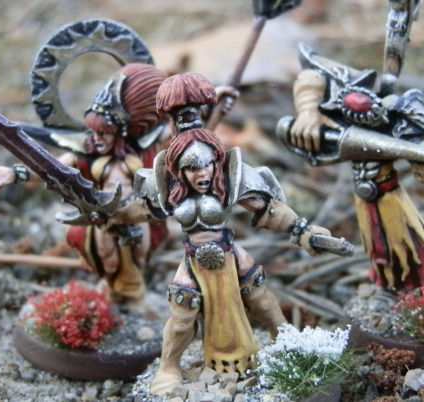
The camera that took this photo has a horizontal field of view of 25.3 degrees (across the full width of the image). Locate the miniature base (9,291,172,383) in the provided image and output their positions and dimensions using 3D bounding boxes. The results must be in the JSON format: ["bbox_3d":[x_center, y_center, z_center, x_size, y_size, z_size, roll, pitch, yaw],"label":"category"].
[{"bbox_3d":[-0.018,0.021,0.148,0.025,0.004,0.025,6,16,0],"label":"miniature base"}]

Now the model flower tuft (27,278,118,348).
[{"bbox_3d":[-0.021,0.017,0.142,0.014,0.007,0.013,6,16,0],"label":"model flower tuft"}]

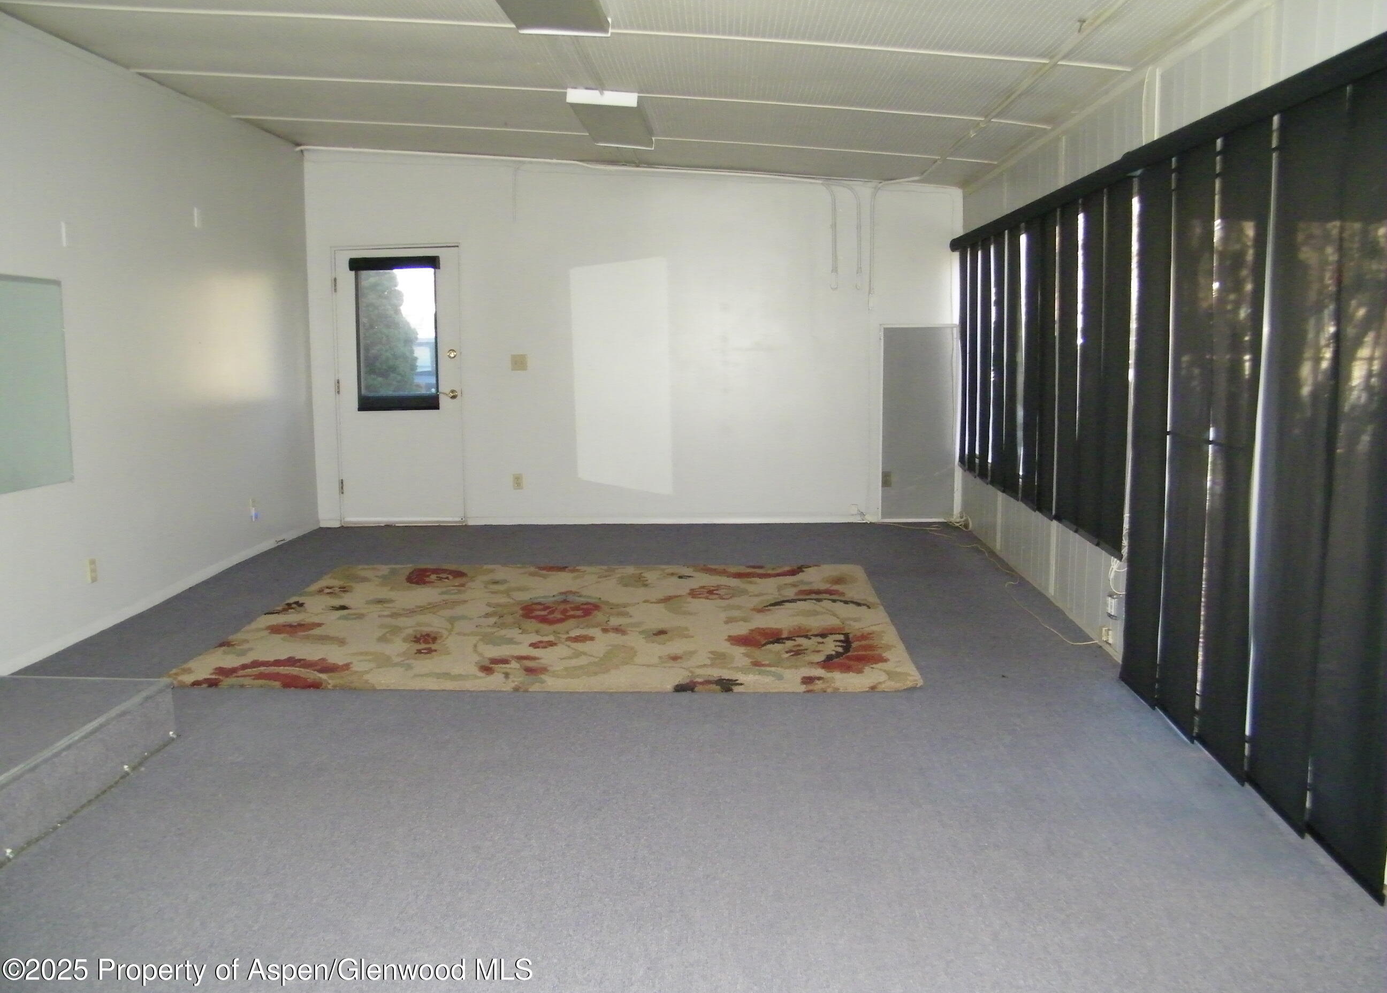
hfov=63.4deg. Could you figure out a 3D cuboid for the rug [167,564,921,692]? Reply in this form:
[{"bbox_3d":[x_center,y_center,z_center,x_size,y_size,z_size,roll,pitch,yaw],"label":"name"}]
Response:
[{"bbox_3d":[-0.600,0.589,5.674,3.131,0.015,2.413,0,8,3],"label":"rug"}]

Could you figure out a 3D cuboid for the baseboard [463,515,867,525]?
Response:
[{"bbox_3d":[-0.216,0.173,8.349,3.004,0.070,0.015,0,8,3],"label":"baseboard"}]

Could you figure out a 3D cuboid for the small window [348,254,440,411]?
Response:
[{"bbox_3d":[-2.187,-1.191,8.234,0.643,1.126,0.060,0,8,3],"label":"small window"}]

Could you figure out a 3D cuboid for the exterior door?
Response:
[{"bbox_3d":[-2.166,-0.806,8.319,0.927,2.035,0.060,0,8,3],"label":"exterior door"}]

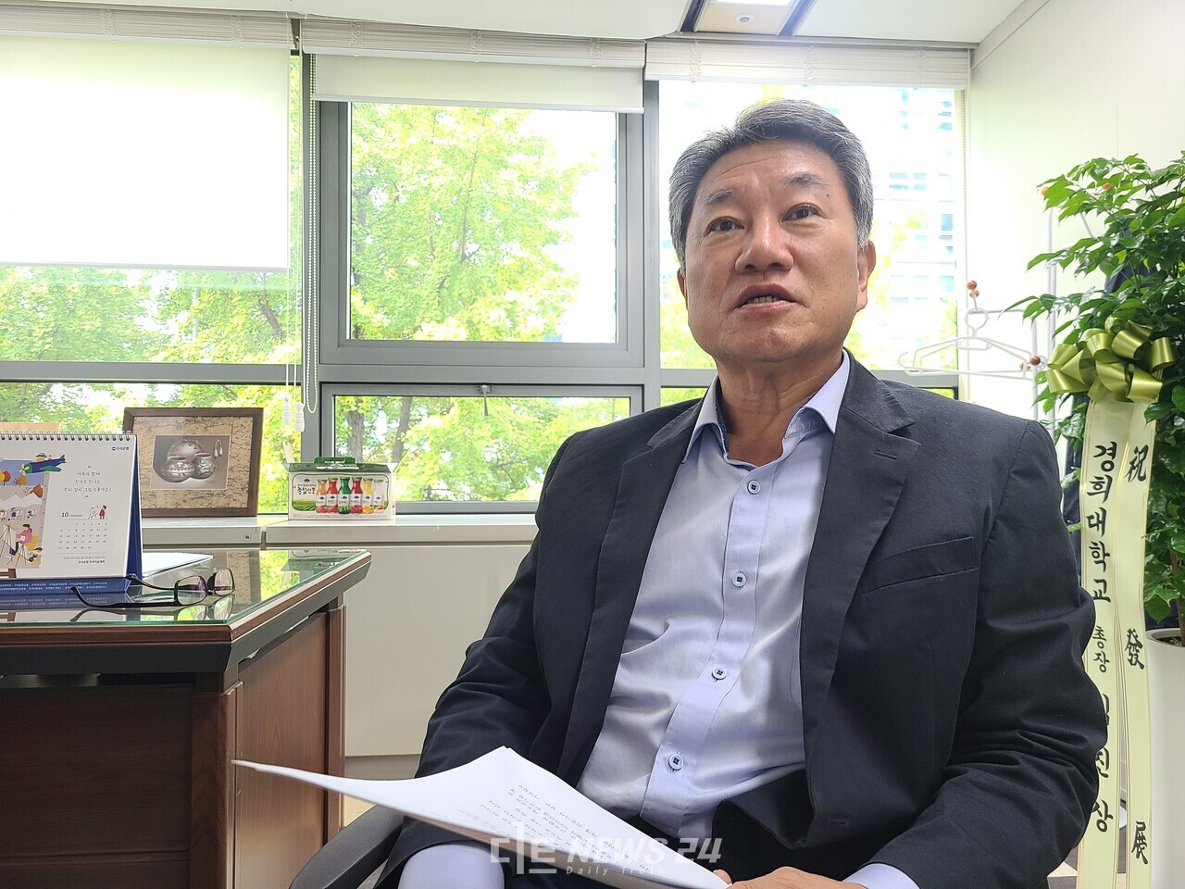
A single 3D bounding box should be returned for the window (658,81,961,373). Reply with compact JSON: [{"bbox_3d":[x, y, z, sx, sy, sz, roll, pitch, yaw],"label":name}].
[{"bbox_3d":[0.788,-0.795,3.200,1.119,1.084,0.090,0,-2,-5],"label":"window"}]

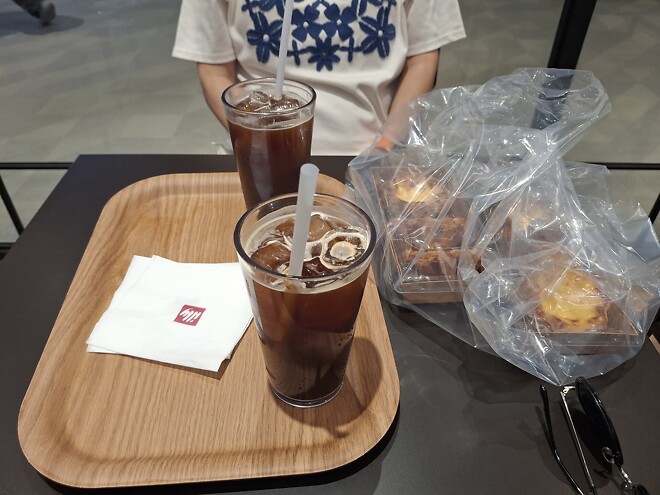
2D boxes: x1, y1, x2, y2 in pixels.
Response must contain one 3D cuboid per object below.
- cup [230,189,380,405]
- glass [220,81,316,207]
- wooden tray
[{"bbox_3d":[-0.018,0.049,0.356,0.088,0.159,0.088,1,41,-1],"label":"cup"},{"bbox_3d":[-0.059,-0.085,0.505,0.088,0.159,0.088,1,41,-1],"label":"glass"},{"bbox_3d":[-0.102,0.038,0.474,0.292,0.021,0.387,-2,42,-6],"label":"wooden tray"}]

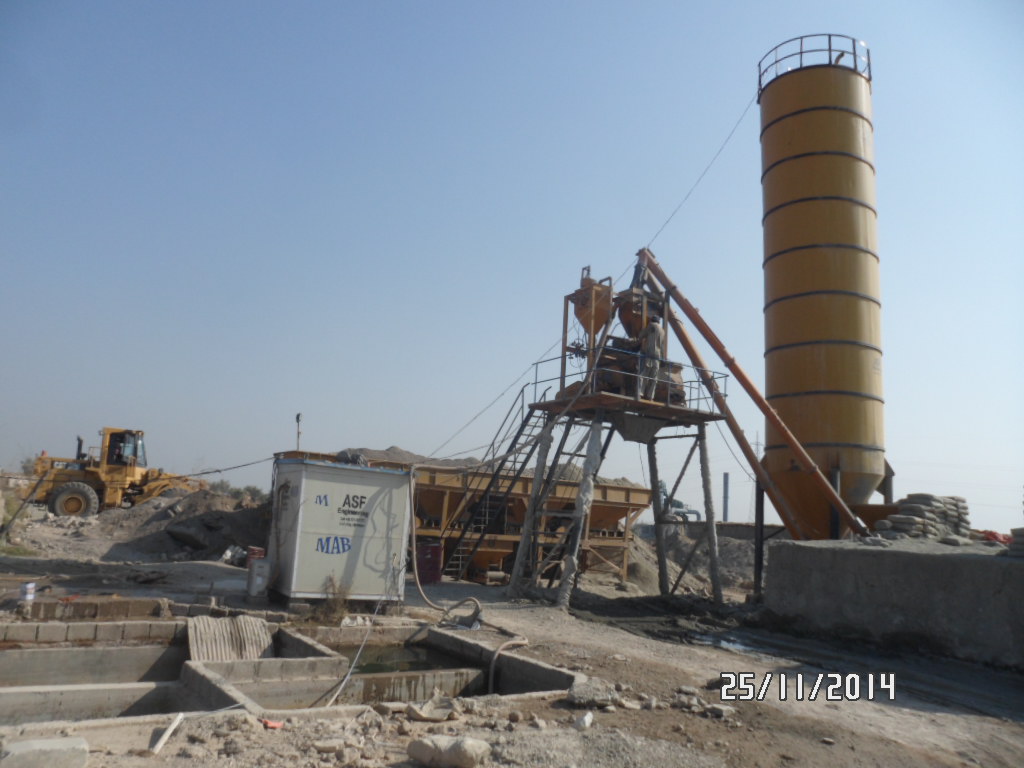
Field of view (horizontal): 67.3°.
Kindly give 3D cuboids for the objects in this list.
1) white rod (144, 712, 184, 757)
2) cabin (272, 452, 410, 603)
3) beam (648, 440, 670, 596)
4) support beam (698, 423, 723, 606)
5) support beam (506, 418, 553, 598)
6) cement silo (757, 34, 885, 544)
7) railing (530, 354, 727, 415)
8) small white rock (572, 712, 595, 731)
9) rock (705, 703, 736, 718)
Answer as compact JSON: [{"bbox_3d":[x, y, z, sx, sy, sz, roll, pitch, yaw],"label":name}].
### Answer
[{"bbox_3d":[-2.232,2.269,5.009,0.035,0.035,0.613,3,-3,-8],"label":"white rod"},{"bbox_3d":[-3.216,2.709,14.326,2.069,2.325,1.625,9,-12,-31],"label":"cabin"},{"bbox_3d":[3.370,3.007,17.946,0.220,3.769,0.220,-1,-6,-38],"label":"beam"},{"bbox_3d":[4.193,2.739,16.375,0.200,3.816,0.200,-1,-6,-38],"label":"support beam"},{"bbox_3d":[0.408,2.533,16.040,0.250,3.768,0.250,21,-18,-34],"label":"support beam"},{"bbox_3d":[8.050,-1.952,20.076,2.850,13.900,2.850,3,-10,0],"label":"cement silo"},{"bbox_3d":[2.607,0.120,16.831,3.900,0.900,2.300,10,-13,-37],"label":"railing"},{"bbox_3d":[0.550,2.556,5.870,0.140,0.125,0.120,3,-10,0],"label":"small white rock"},{"bbox_3d":[1.738,2.726,6.433,0.250,0.095,0.180,3,-10,0],"label":"rock"}]

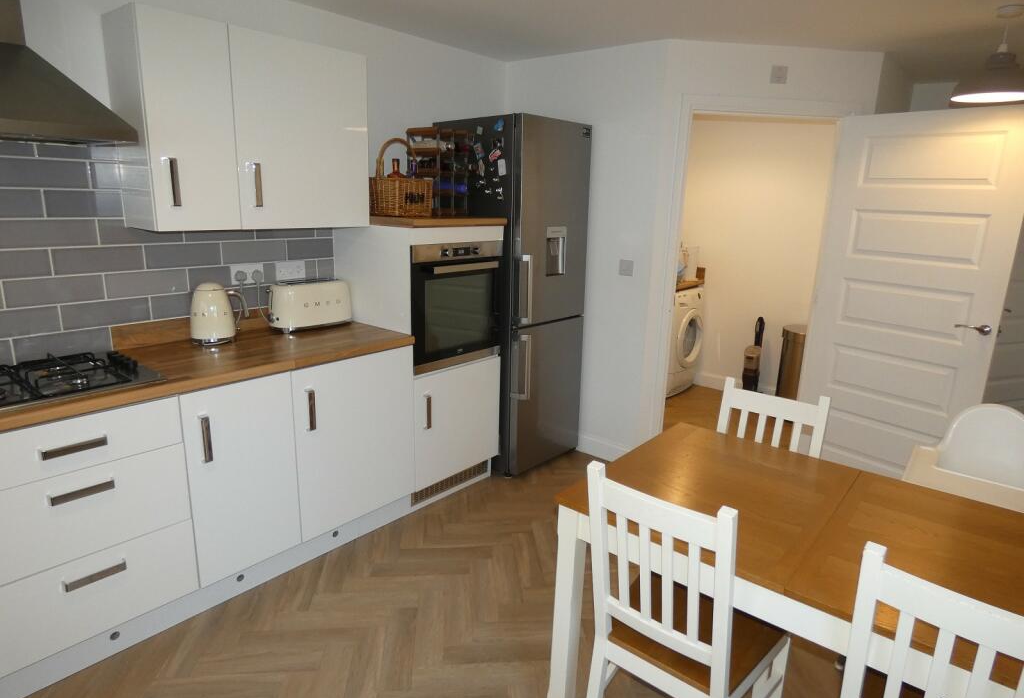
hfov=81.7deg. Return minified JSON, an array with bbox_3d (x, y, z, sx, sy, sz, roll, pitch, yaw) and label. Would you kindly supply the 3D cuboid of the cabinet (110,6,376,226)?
[{"bbox_3d":[-1.047,-0.865,2.412,0.350,0.726,0.895,13,18,39],"label":"cabinet"}]

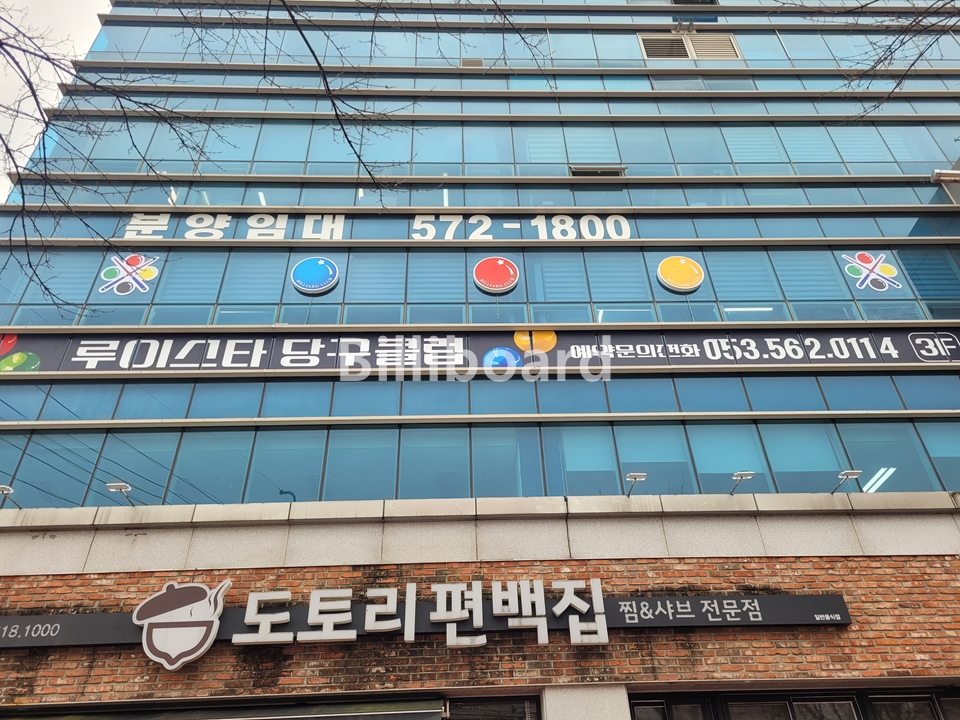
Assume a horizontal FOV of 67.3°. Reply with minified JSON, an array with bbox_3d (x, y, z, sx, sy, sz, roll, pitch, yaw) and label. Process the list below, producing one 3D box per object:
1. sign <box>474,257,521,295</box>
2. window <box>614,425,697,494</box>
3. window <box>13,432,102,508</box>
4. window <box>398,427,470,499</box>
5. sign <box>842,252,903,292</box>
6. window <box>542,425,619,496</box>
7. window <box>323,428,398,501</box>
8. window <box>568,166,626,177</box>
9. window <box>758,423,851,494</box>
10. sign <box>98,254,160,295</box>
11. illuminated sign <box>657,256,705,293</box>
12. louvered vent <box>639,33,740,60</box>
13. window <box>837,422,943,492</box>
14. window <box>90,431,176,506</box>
[{"bbox_3d":[0.264,-1.366,11.682,0.741,0.755,0.100,-1,-38,-2],"label":"sign"},{"bbox_3d":[2.384,1.330,9.804,1.022,1.199,0.100,-1,-38,-2],"label":"window"},{"bbox_3d":[-5.736,1.479,9.797,1.008,1.153,0.080,0,-38,-2],"label":"window"},{"bbox_3d":[-0.614,1.417,10.002,1.005,1.153,0.080,0,-38,-2],"label":"window"},{"bbox_3d":[6.760,-1.537,12.449,0.875,0.919,0.060,0,-38,-2],"label":"sign"},{"bbox_3d":[1.362,1.339,9.760,1.023,1.199,0.100,-1,-38,-2],"label":"window"},{"bbox_3d":[-1.621,1.427,9.961,1.005,1.153,0.080,0,-38,-2],"label":"window"},{"bbox_3d":[2.252,-3.657,13.923,1.046,0.402,0.140,0,-38,-2],"label":"window"},{"bbox_3d":[4.645,1.383,10.215,1.138,1.153,0.080,0,-38,-2],"label":"window"},{"bbox_3d":[-5.600,-1.360,11.538,0.898,0.917,0.070,-1,-38,-2],"label":"sign"},{"bbox_3d":[3.280,-1.395,11.815,0.781,0.758,0.100,-1,-38,-2],"label":"illuminated sign"},{"bbox_3d":[4.867,-7.328,16.828,2.275,1.105,0.100,0,-38,-2],"label":"louvered vent"},{"bbox_3d":[5.641,1.301,9.946,1.126,1.199,0.100,-1,-38,-2],"label":"window"},{"bbox_3d":[-4.539,1.390,9.504,1.007,1.199,0.100,-1,-38,-2],"label":"window"}]

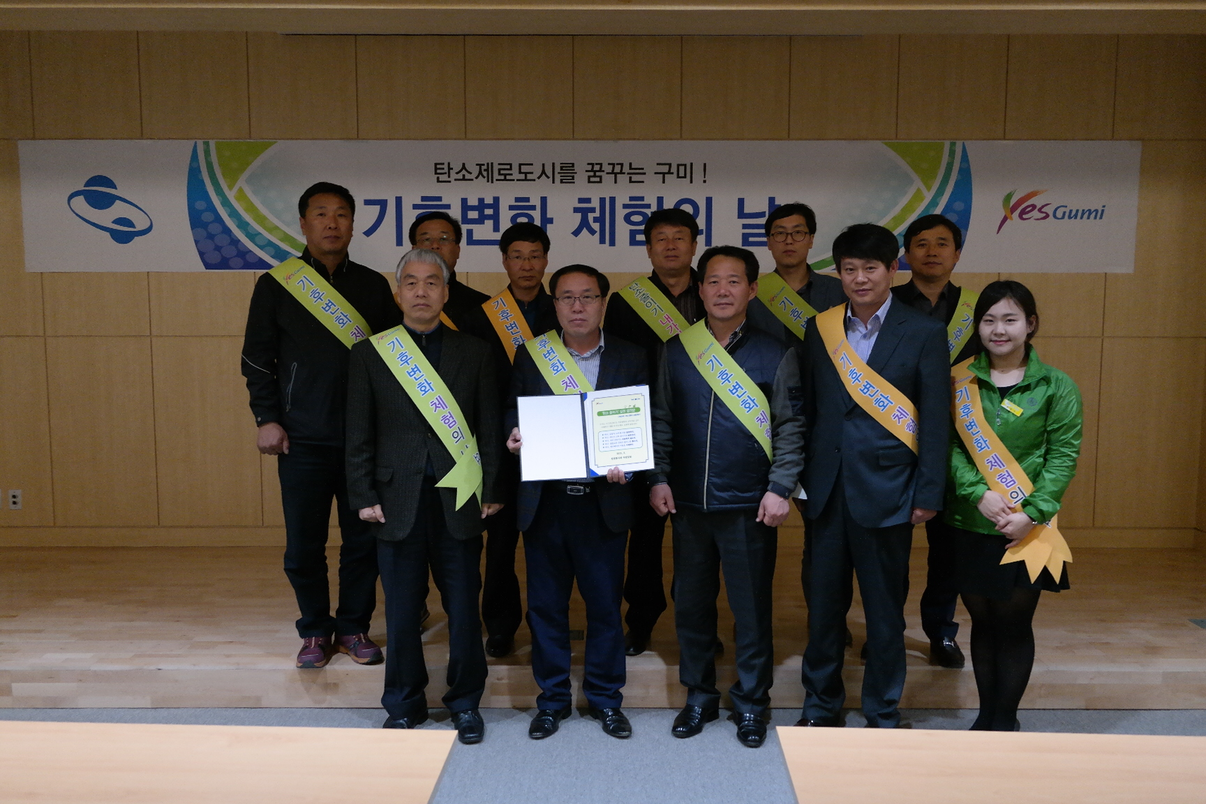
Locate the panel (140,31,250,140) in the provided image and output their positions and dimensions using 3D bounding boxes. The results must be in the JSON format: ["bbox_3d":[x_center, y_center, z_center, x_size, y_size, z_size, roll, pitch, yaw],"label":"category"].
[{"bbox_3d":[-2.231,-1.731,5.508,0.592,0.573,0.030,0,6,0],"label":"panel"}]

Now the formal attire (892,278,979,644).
[{"bbox_3d":[1.292,0.236,3.970,0.500,1.431,0.300,1,6,8],"label":"formal attire"}]

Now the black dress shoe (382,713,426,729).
[{"bbox_3d":[-0.719,1.133,3.637,0.105,0.110,0.285,2,6,21],"label":"black dress shoe"}]

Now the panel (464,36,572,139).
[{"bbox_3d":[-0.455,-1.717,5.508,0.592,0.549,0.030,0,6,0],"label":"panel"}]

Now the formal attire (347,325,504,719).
[{"bbox_3d":[-0.644,0.427,3.618,0.560,1.420,0.320,0,6,-3],"label":"formal attire"}]

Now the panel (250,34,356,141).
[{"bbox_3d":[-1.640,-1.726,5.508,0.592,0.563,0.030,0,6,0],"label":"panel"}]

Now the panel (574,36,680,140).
[{"bbox_3d":[0.135,-1.704,5.466,0.583,0.551,0.025,0,6,0],"label":"panel"}]

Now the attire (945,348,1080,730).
[{"bbox_3d":[1.395,0.494,3.456,0.445,1.363,0.320,2,6,20],"label":"attire"}]

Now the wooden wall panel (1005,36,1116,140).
[{"bbox_3d":[2.487,-1.702,5.465,0.583,0.551,0.025,0,6,0],"label":"wooden wall panel"}]

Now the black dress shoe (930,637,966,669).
[{"bbox_3d":[1.353,0.947,3.955,0.102,0.105,0.285,1,6,9],"label":"black dress shoe"}]

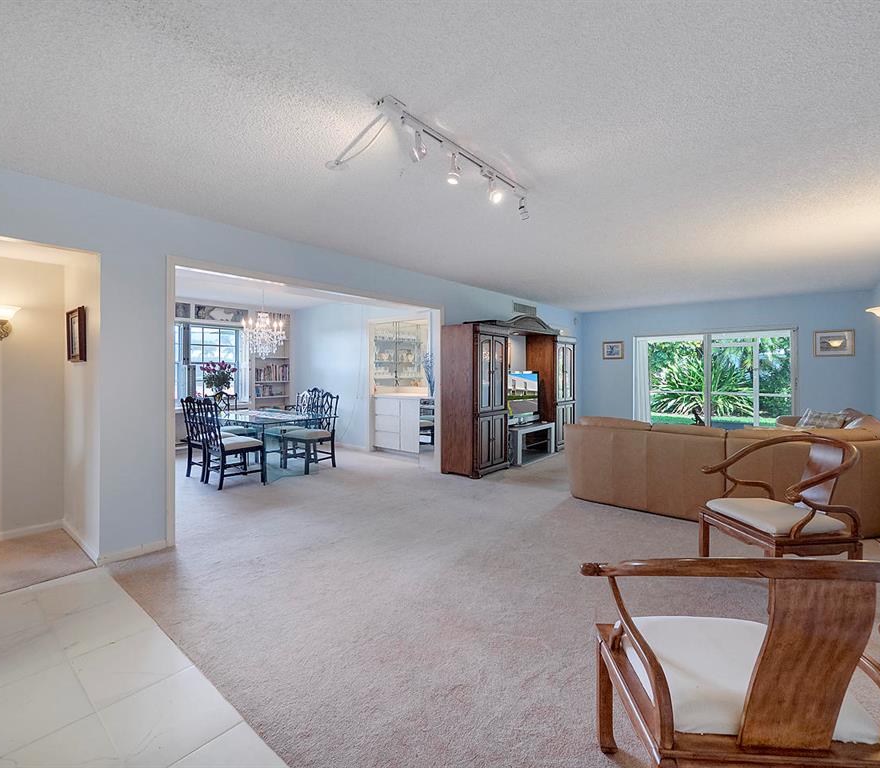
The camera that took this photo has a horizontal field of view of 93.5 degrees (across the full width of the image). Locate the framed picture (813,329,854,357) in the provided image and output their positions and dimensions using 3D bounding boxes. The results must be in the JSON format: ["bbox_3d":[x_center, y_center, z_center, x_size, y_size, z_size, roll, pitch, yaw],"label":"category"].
[{"bbox_3d":[5.820,-0.599,6.120,0.460,0.380,0.030,1,1,40],"label":"framed picture"}]

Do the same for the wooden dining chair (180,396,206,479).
[{"bbox_3d":[-2.844,0.650,5.136,0.520,1.000,0.560,1,2,40],"label":"wooden dining chair"}]

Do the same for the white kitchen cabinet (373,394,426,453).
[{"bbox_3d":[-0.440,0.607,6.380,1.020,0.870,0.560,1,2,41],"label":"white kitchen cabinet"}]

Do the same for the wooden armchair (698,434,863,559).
[{"bbox_3d":[1.950,0.757,2.398,0.570,0.890,0.630,0,1,-6],"label":"wooden armchair"}]

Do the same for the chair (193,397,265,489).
[{"bbox_3d":[-2.370,0.637,4.690,0.530,0.980,0.560,1,2,41],"label":"chair"}]

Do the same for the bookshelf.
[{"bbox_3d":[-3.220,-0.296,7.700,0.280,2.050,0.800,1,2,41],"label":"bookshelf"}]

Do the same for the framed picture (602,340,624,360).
[{"bbox_3d":[3.487,-0.666,8.313,0.420,0.360,0.030,1,2,40],"label":"framed picture"}]

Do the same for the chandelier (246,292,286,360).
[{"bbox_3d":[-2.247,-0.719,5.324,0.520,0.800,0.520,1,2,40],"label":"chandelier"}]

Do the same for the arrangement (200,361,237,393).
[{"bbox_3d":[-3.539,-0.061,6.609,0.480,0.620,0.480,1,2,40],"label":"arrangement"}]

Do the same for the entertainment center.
[{"bbox_3d":[1.164,0.081,6.116,0.570,2.000,2.800,1,2,41],"label":"entertainment center"}]

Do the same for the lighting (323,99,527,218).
[{"bbox_3d":[-0.097,-1.142,2.448,0.740,0.195,1.240,1,2,42],"label":"lighting"}]

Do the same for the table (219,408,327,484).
[{"bbox_3d":[-2.290,0.773,5.291,1.930,0.740,0.960,1,2,40],"label":"table"}]

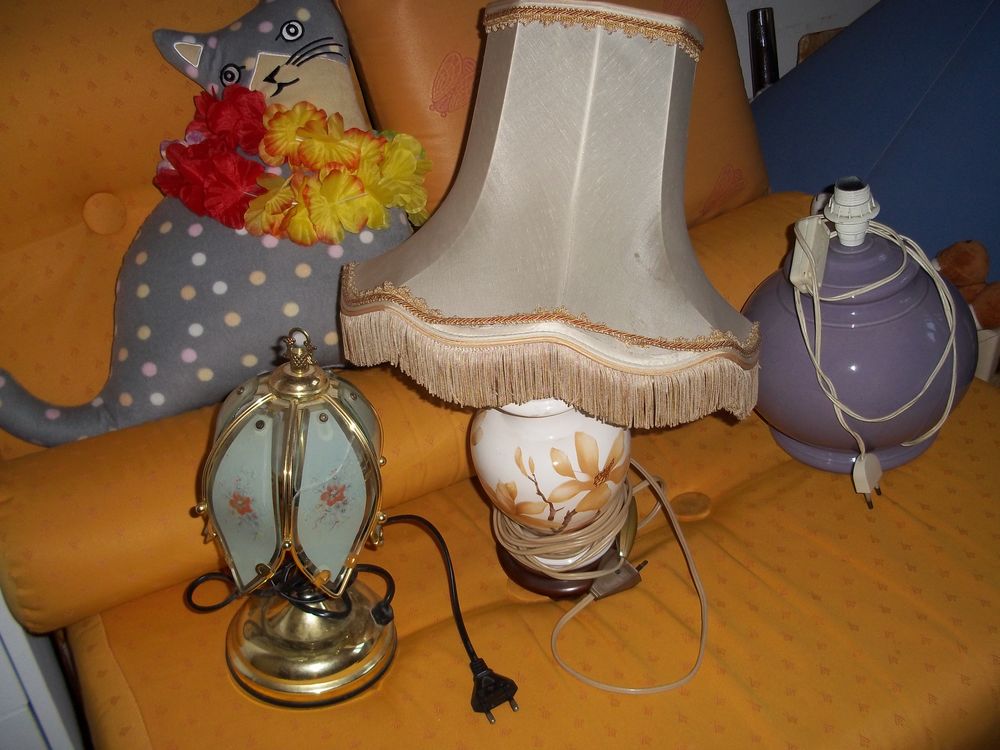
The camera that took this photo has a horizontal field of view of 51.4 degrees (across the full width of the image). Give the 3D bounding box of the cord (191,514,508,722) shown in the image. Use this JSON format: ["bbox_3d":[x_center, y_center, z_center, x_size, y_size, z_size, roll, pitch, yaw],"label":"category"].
[{"bbox_3d":[-0.109,0.152,0.759,0.235,0.080,0.209,-4,36,0],"label":"cord"}]

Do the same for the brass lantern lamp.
[{"bbox_3d":[-0.129,0.085,0.693,0.132,0.272,0.132,5,35,0],"label":"brass lantern lamp"}]

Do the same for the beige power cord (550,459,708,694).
[{"bbox_3d":[0.107,0.143,0.784,0.108,0.046,0.209,7,37,14],"label":"beige power cord"}]

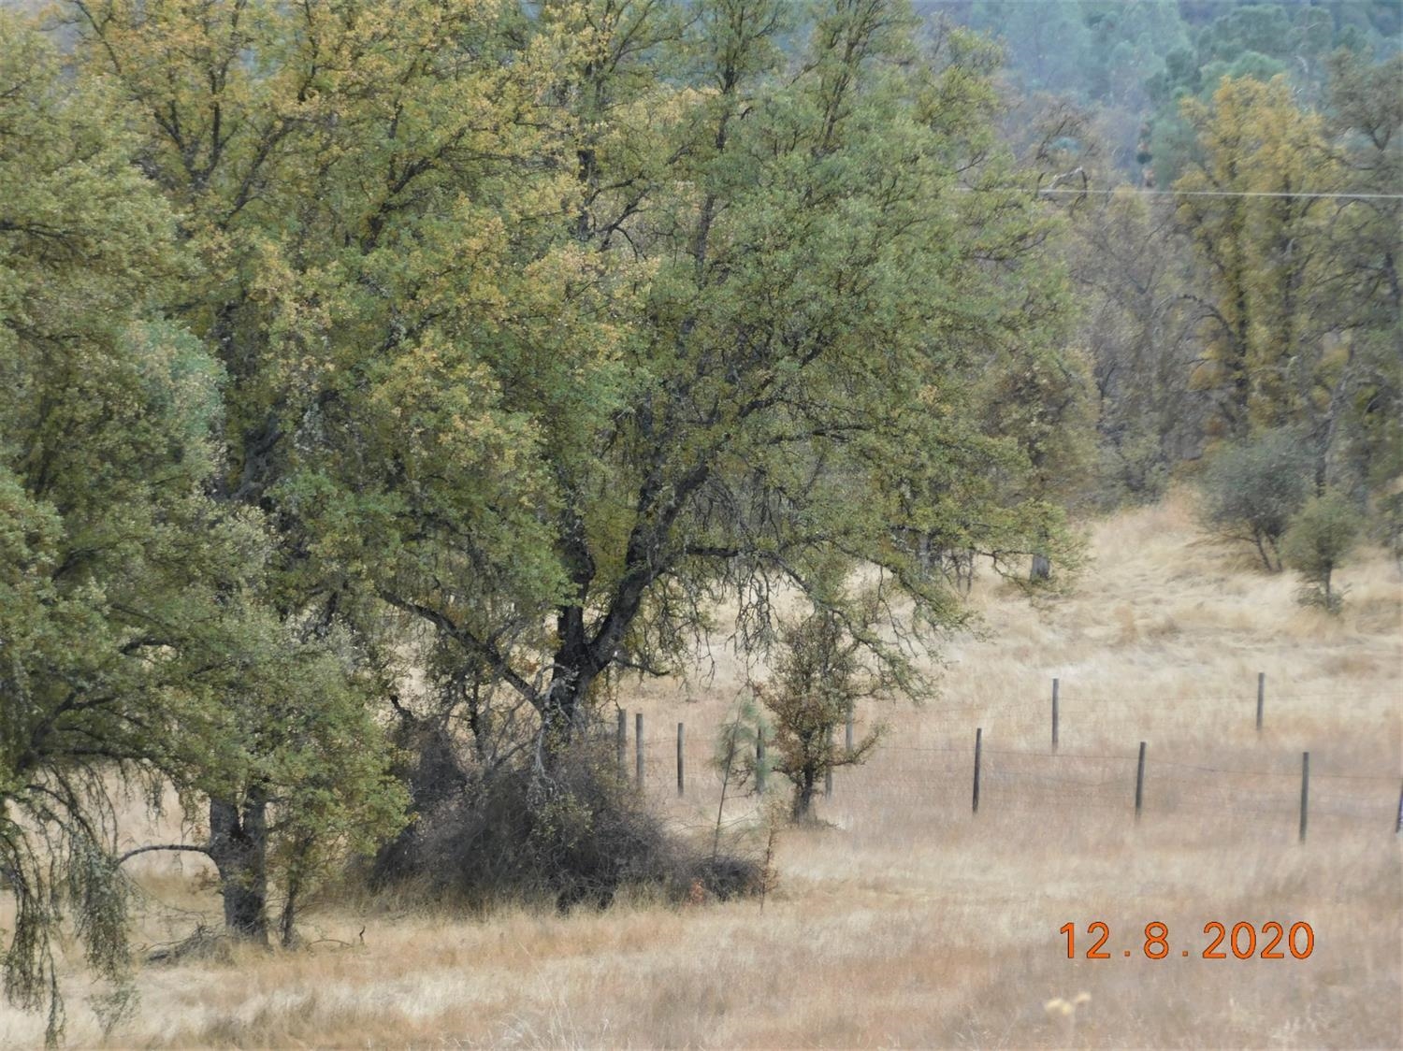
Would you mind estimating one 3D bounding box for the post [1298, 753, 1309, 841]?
[{"bbox_3d":[9.516,4.294,170.000,0.092,1.450,0.092,2,1,0],"label":"post"}]

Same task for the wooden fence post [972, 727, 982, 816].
[{"bbox_3d":[4.584,4.078,179.000,0.082,1.440,0.082,3,1,0],"label":"wooden fence post"}]

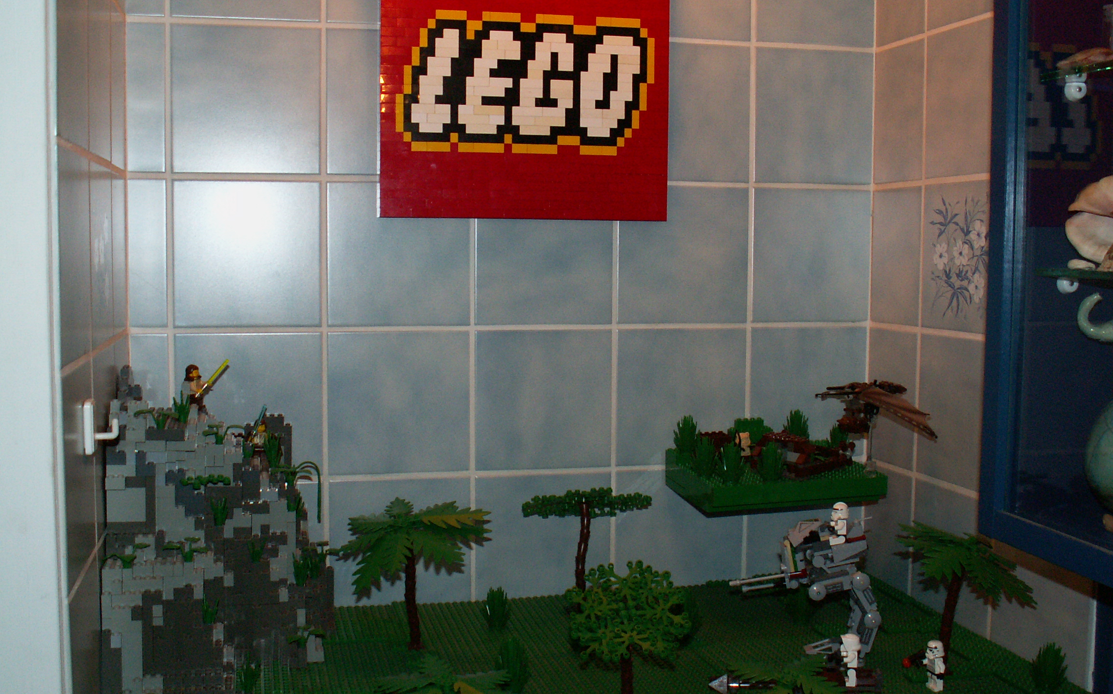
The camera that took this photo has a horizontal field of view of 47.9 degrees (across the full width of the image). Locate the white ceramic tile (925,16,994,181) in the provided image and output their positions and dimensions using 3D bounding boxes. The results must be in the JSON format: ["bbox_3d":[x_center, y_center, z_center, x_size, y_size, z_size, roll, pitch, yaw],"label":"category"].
[{"bbox_3d":[0.407,-0.241,1.234,0.010,0.152,0.152,-1,5,-14],"label":"white ceramic tile"}]

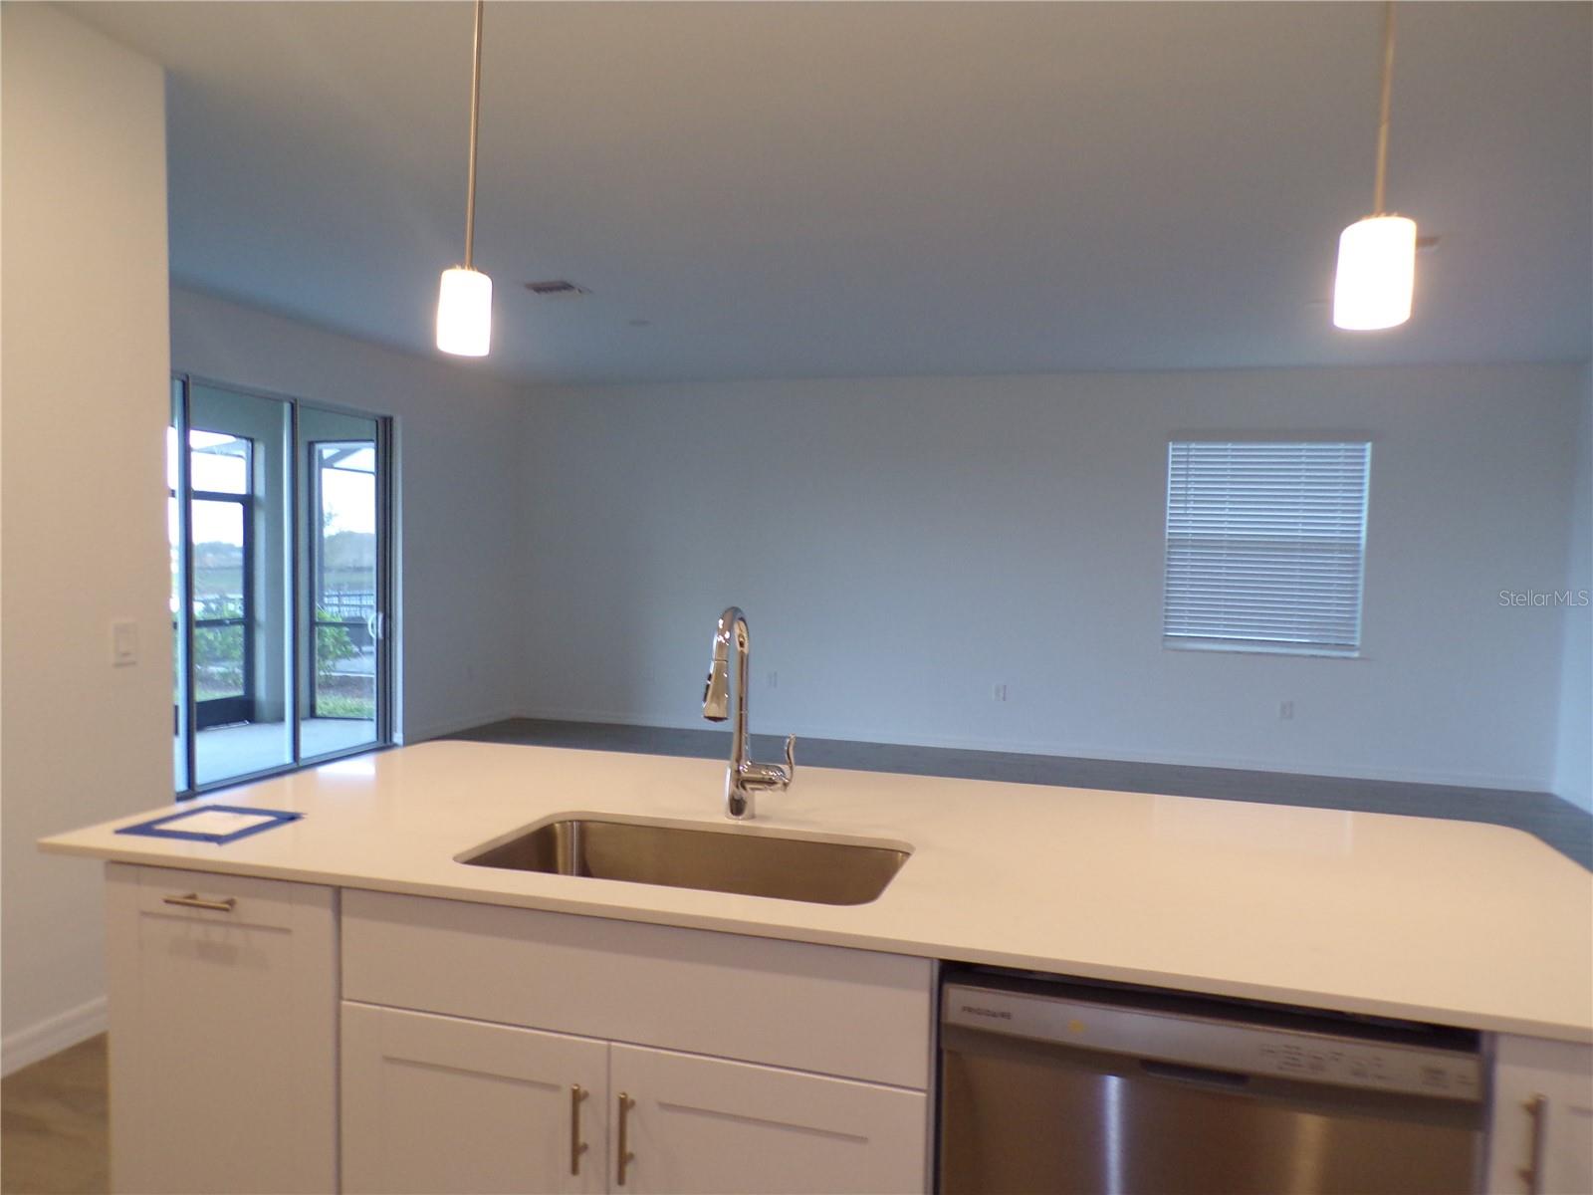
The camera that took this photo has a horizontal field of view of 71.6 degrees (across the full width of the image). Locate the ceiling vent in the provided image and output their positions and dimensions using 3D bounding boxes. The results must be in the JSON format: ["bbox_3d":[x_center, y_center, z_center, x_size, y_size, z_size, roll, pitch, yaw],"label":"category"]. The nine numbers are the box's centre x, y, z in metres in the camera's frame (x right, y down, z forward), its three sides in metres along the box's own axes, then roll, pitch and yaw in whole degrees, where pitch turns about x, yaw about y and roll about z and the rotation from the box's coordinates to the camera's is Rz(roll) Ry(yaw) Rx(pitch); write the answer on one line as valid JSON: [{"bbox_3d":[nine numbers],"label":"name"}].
[{"bbox_3d":[-1.287,-1.651,5.919,0.270,0.025,0.290,2,2,16],"label":"ceiling vent"}]

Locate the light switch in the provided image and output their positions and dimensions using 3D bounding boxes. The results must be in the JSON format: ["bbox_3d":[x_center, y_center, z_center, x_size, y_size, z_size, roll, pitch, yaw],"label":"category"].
[{"bbox_3d":[-1.953,0.135,3.216,0.012,0.118,0.074,2,2,16],"label":"light switch"}]

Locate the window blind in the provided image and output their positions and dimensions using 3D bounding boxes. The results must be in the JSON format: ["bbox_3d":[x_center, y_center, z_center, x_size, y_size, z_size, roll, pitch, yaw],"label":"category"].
[{"bbox_3d":[3.296,-0.365,7.798,1.280,1.500,0.060,2,2,16],"label":"window blind"}]

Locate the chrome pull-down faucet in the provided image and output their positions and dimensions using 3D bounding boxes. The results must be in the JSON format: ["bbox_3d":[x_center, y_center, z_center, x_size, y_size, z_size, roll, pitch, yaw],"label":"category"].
[{"bbox_3d":[-0.089,0.218,2.001,0.135,0.395,0.220,2,2,16],"label":"chrome pull-down faucet"}]

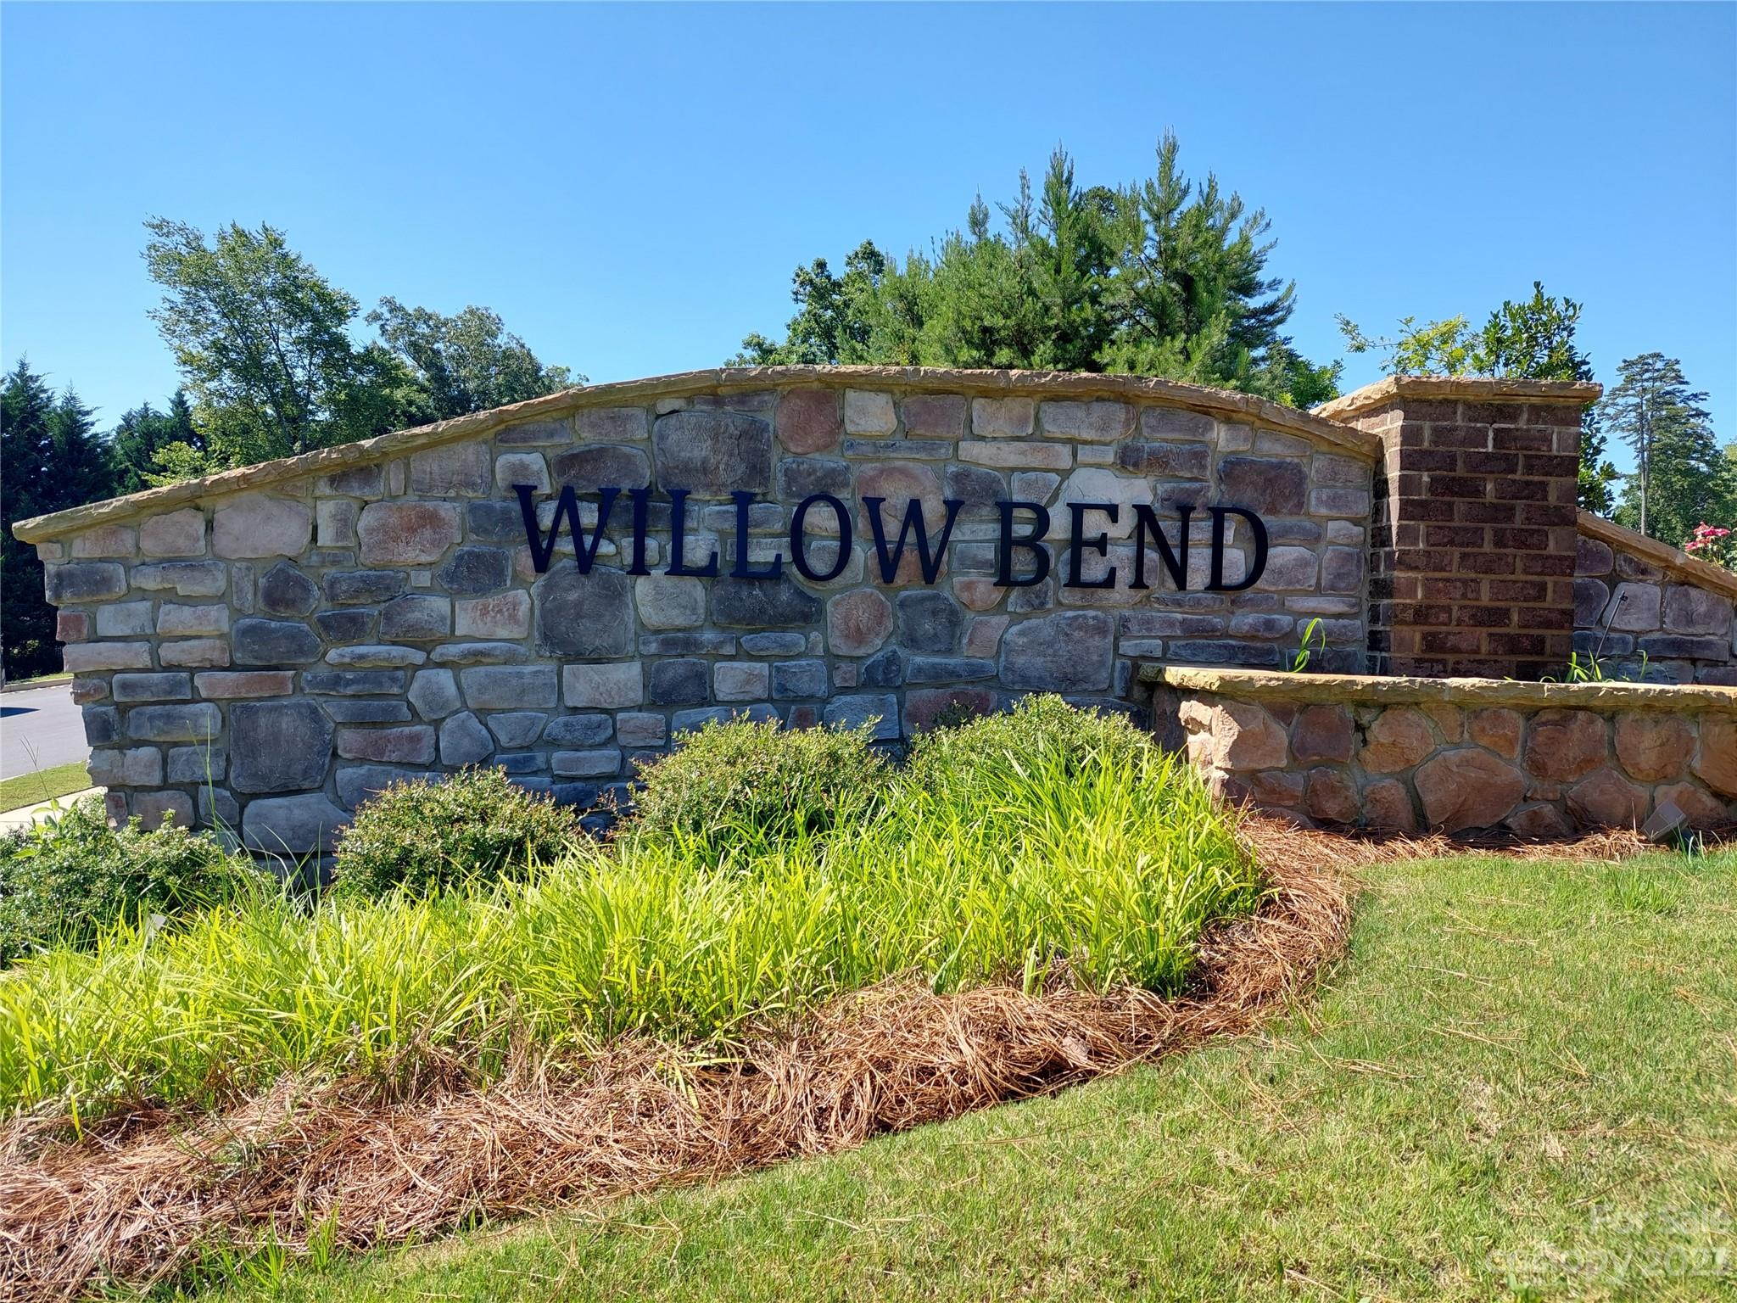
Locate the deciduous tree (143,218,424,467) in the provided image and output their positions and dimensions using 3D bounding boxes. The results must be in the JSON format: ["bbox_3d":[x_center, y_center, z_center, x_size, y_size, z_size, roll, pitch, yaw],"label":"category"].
[{"bbox_3d":[-9.825,-3.152,20.086,4.665,8.100,4.500,2,1,-2],"label":"deciduous tree"}]

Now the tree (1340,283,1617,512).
[{"bbox_3d":[4.255,-0.783,8.539,1.954,3.637,1.800,2,1,-2],"label":"tree"}]

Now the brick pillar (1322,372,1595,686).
[{"bbox_3d":[1.998,-0.366,4.201,0.660,1.020,0.660,2,1,-2],"label":"brick pillar"}]

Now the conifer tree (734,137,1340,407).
[{"bbox_3d":[1.868,-2.519,14.074,7.035,6.939,4.500,2,1,-2],"label":"conifer tree"}]

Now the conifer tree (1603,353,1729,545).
[{"bbox_3d":[46.120,-8.020,70.198,7.335,18.597,7.300,2,1,-2],"label":"conifer tree"}]

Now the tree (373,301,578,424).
[{"bbox_3d":[-11.627,-4.805,35.116,6.113,10.864,6.000,2,1,-2],"label":"tree"}]

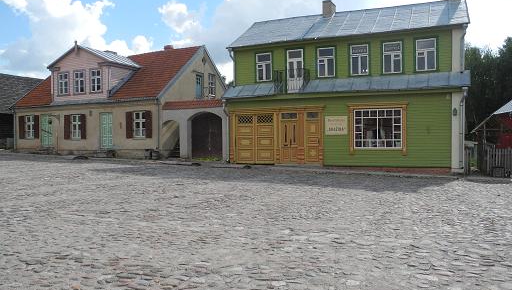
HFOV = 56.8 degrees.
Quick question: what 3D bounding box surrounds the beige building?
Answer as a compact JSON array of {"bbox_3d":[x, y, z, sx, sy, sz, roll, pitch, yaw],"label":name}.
[{"bbox_3d":[-10.256,-3.296,38.255,14.991,8.314,10.382,0,0,29],"label":"beige building"}]

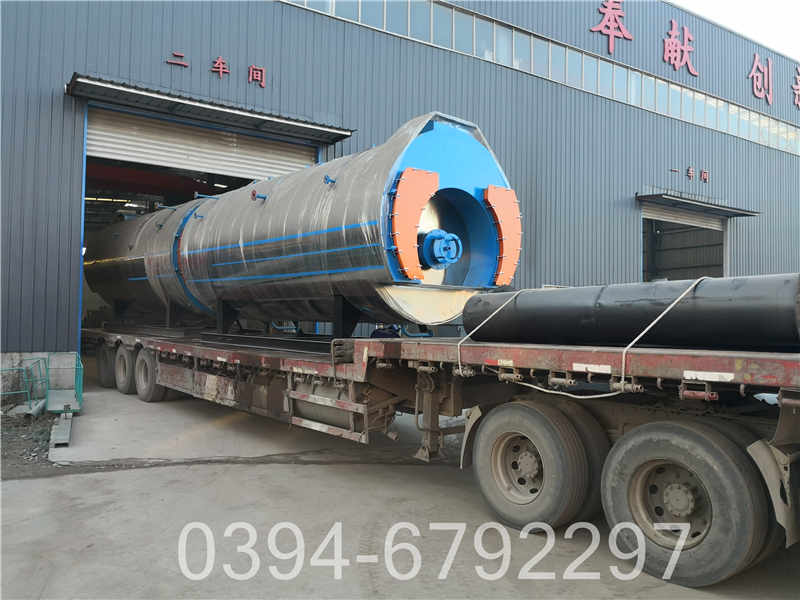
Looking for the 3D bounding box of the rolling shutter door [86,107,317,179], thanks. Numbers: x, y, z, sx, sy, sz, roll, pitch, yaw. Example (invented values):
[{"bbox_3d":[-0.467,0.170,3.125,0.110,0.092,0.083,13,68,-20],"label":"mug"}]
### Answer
[{"bbox_3d":[-4.711,-3.729,15.678,5.634,1.107,0.100,2,-2,-32],"label":"rolling shutter door"}]

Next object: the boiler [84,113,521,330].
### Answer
[{"bbox_3d":[-3.181,-0.876,12.431,2.550,2.890,12.054,3,-2,-41],"label":"boiler"}]

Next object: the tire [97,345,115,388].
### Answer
[{"bbox_3d":[-6.949,1.579,14.847,0.280,1.060,1.060,3,-3,-41],"label":"tire"}]

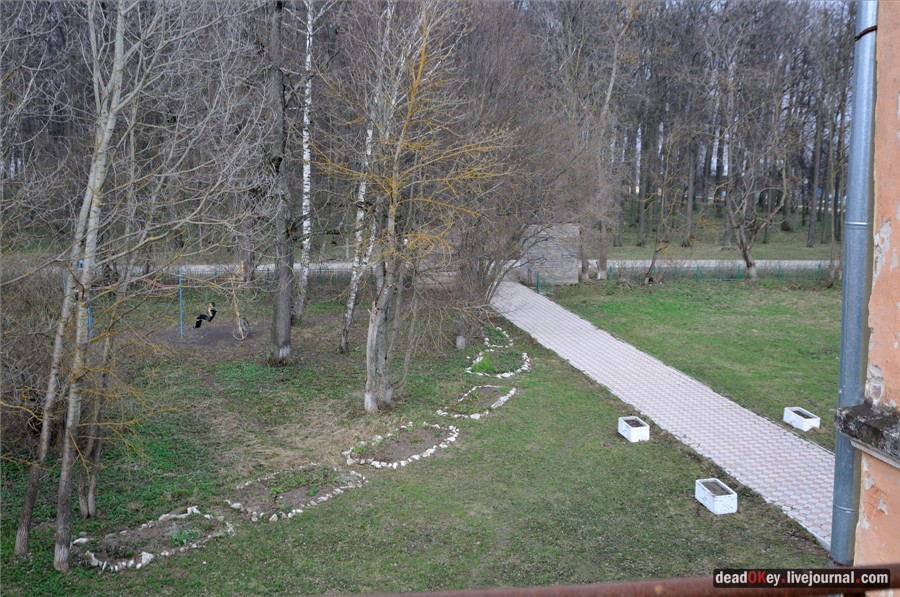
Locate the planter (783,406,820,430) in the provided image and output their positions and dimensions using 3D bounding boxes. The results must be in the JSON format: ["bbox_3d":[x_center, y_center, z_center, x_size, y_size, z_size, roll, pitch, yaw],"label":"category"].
[{"bbox_3d":[8.752,3.004,22.328,0.416,0.336,0.898,-1,8,-11],"label":"planter"}]

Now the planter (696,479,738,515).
[{"bbox_3d":[5.025,3.737,16.966,0.416,0.336,0.898,-1,8,-8],"label":"planter"}]

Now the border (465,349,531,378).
[{"bbox_3d":[1.687,2.033,29.104,1.912,0.140,3.874,2,8,12],"label":"border"}]

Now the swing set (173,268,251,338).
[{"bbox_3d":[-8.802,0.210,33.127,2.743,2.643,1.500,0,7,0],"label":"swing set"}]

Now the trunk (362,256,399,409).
[{"bbox_3d":[-1.833,0.948,23.439,0.897,3.994,0.800,0,7,0],"label":"trunk"}]

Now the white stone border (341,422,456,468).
[{"bbox_3d":[-1.032,3.279,20.736,1.727,0.140,3.479,5,9,32],"label":"white stone border"}]

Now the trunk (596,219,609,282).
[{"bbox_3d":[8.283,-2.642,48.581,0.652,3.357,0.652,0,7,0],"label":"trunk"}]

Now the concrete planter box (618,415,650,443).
[{"bbox_3d":[4.347,3.090,21.218,0.416,0.336,0.898,-1,8,-9],"label":"concrete planter box"}]

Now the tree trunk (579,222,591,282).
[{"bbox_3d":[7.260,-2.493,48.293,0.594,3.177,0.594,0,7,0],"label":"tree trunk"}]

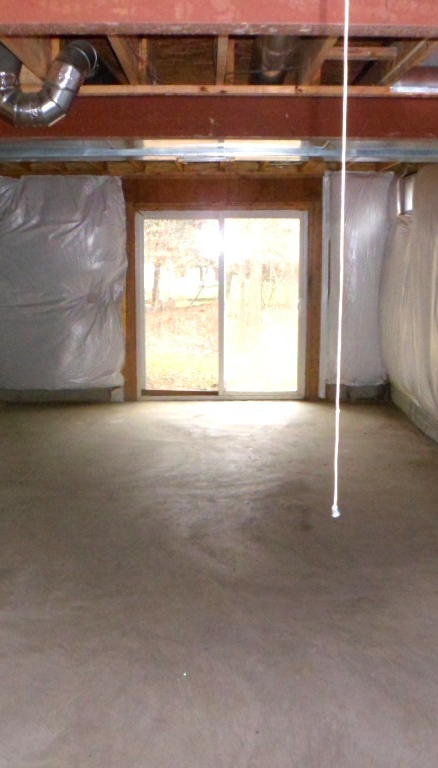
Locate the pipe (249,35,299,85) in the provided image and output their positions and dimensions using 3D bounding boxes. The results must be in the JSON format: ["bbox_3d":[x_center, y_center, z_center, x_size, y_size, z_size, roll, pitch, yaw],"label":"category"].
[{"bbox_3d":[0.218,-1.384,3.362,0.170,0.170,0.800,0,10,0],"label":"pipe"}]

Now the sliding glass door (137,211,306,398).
[{"bbox_3d":[0.031,-0.834,8.665,1.840,2.040,0.120,0,10,0],"label":"sliding glass door"}]

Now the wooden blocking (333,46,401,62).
[{"bbox_3d":[0.634,-1.474,3.568,0.360,0.042,0.090,0,10,0],"label":"wooden blocking"}]

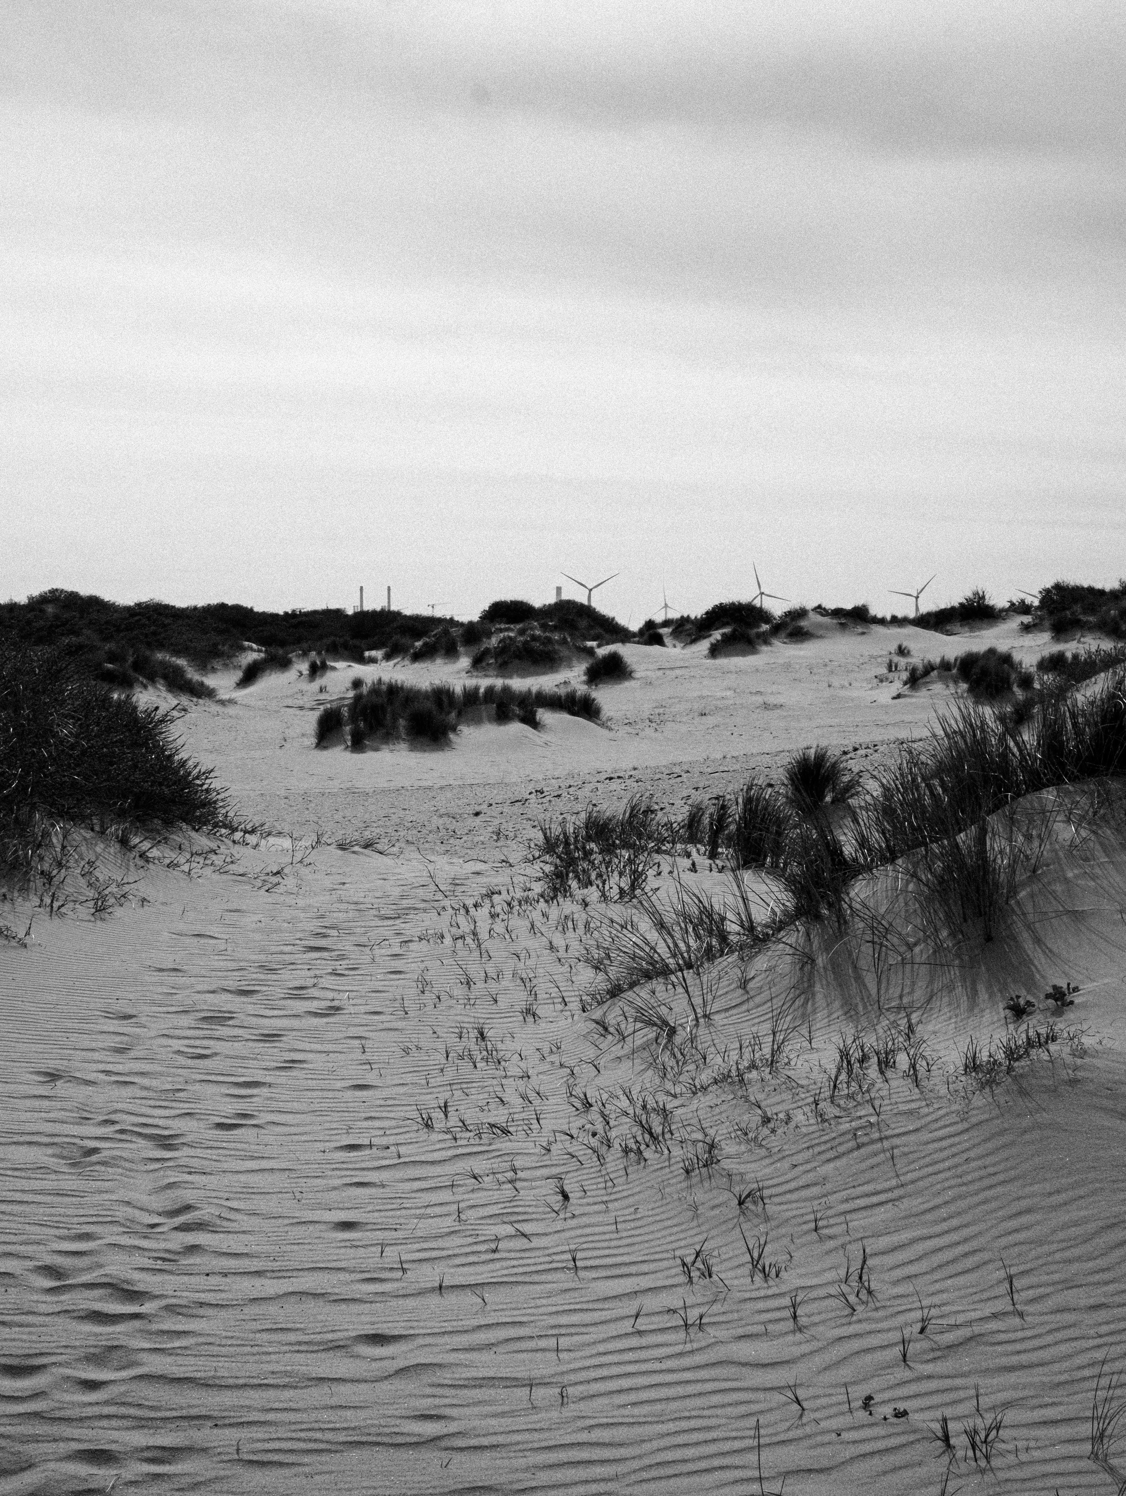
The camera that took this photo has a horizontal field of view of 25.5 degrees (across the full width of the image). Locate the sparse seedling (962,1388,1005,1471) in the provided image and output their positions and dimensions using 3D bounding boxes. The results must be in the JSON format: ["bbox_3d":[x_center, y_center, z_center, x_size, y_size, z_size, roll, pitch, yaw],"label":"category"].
[{"bbox_3d":[0.737,1.191,4.350,0.074,0.120,0.080,0,3,0],"label":"sparse seedling"}]

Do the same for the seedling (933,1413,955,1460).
[{"bbox_3d":[0.674,1.218,4.400,0.040,0.074,0.045,0,3,0],"label":"seedling"}]

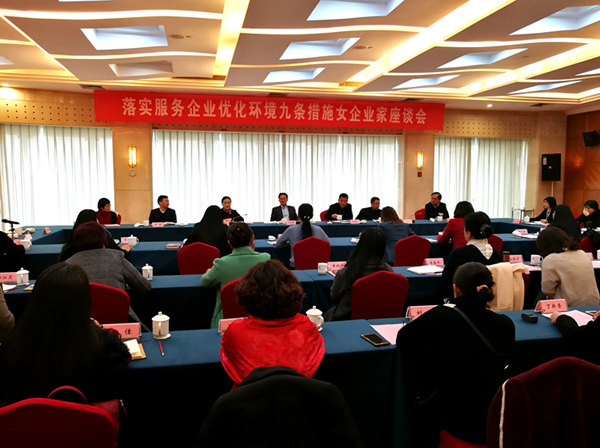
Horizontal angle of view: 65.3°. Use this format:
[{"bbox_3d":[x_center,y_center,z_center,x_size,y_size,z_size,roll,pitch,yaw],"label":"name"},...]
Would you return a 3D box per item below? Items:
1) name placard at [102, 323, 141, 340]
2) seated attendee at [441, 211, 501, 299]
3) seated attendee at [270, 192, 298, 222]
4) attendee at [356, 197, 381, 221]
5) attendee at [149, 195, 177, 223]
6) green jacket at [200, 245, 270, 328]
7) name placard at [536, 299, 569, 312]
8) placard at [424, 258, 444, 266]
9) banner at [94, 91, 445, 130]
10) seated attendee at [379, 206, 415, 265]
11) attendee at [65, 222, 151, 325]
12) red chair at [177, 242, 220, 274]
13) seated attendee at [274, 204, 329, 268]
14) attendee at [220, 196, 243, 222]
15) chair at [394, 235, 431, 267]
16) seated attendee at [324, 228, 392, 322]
[{"bbox_3d":[-0.921,0.543,2.418,0.192,0.084,0.065,0,5,-5],"label":"name placard"},{"bbox_3d":[1.379,0.569,3.802,0.530,1.300,0.750,-1,5,-15],"label":"seated attendee"},{"bbox_3d":[-0.266,0.052,9.020,0.540,1.295,0.800,-1,6,-12],"label":"seated attendee"},{"bbox_3d":[1.366,0.073,9.328,0.560,1.200,0.750,-2,6,-20],"label":"attendee"},{"bbox_3d":[-2.477,0.121,8.490,0.540,1.252,0.750,-1,6,-14],"label":"attendee"},{"bbox_3d":[-0.454,0.453,3.350,0.500,0.640,0.500,-1,5,-12],"label":"green jacket"},{"bbox_3d":[1.588,0.503,2.943,0.192,0.084,0.065,-1,5,-12],"label":"name placard"},{"bbox_3d":[1.299,0.362,4.519,0.192,0.084,0.065,-1,5,-10],"label":"placard"},{"bbox_3d":[-0.371,-2.547,10.677,8.042,0.648,0.030,-1,6,-12],"label":"banner"},{"bbox_3d":[1.196,0.396,5.810,0.520,1.225,0.780,-1,6,-12],"label":"seated attendee"},{"bbox_3d":[-1.338,0.614,3.278,0.600,1.261,0.800,-1,6,-12],"label":"attendee"},{"bbox_3d":[-1.065,0.633,4.982,0.450,0.950,0.570,-1,5,-12],"label":"red chair"},{"bbox_3d":[0.040,0.416,5.531,0.580,1.290,0.780,-1,5,-12],"label":"seated attendee"},{"bbox_3d":[-1.274,0.110,8.752,0.550,1.228,0.750,-1,6,-14],"label":"attendee"},{"bbox_3d":[1.227,0.590,5.536,0.450,0.950,0.570,-1,5,-12],"label":"chair"},{"bbox_3d":[0.453,0.625,3.595,0.520,1.220,0.750,-1,5,-12],"label":"seated attendee"}]

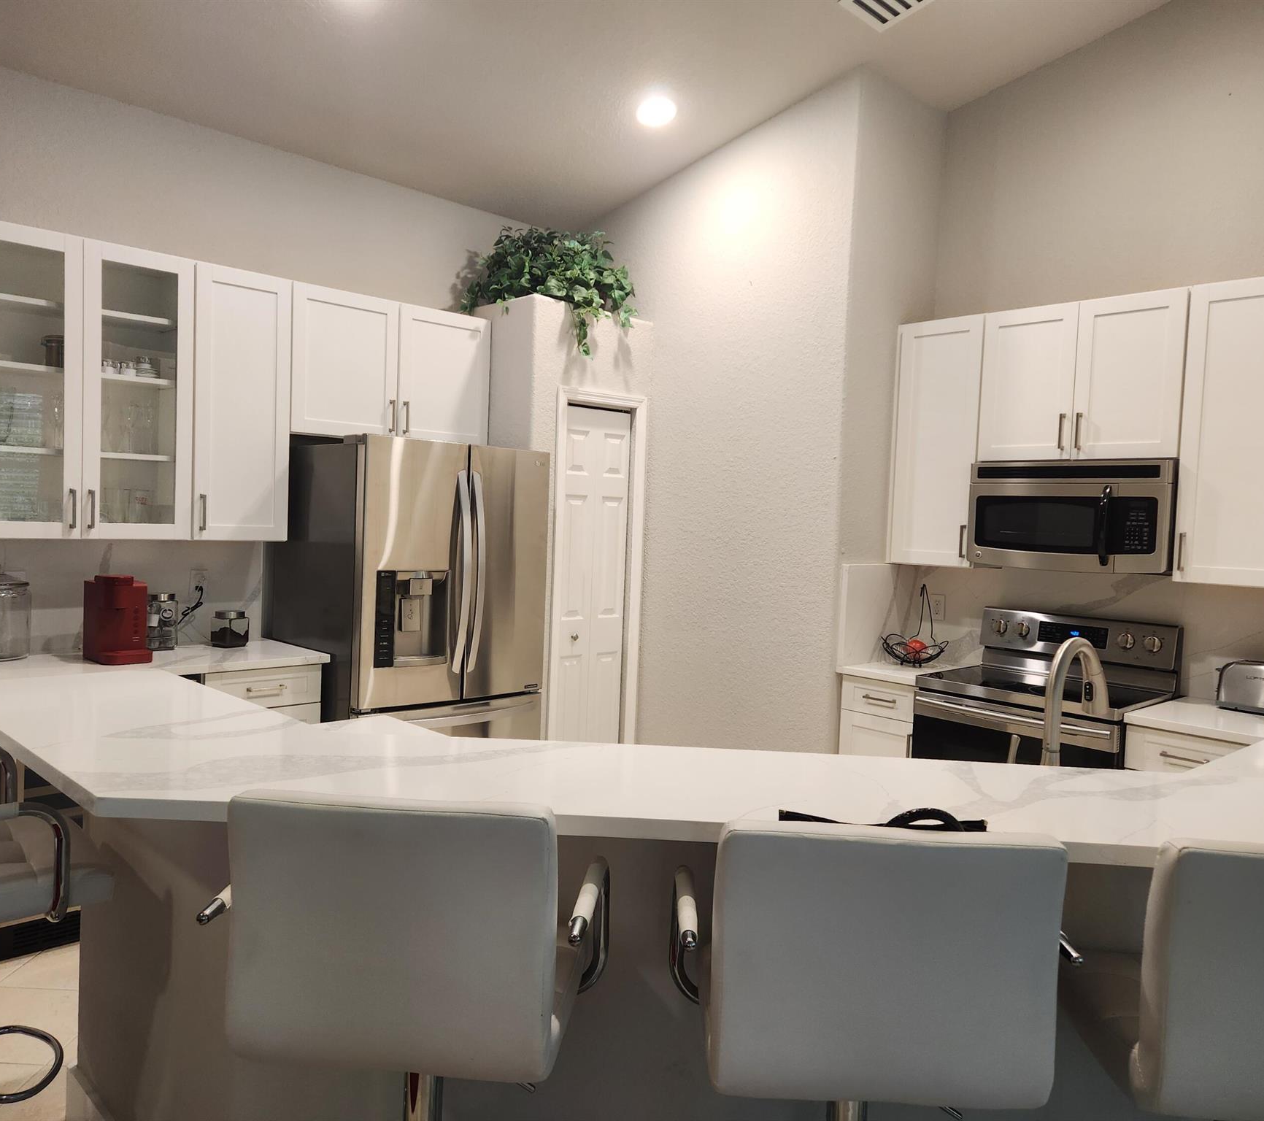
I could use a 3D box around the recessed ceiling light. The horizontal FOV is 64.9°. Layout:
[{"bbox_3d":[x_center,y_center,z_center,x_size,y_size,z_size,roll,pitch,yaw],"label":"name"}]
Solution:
[{"bbox_3d":[0.105,-1.931,4.263,0.175,0.030,0.175,-5,-5,0],"label":"recessed ceiling light"}]

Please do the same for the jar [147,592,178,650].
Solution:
[{"bbox_3d":[-1.866,0.244,3.933,0.103,0.212,0.103,2,2,0],"label":"jar"}]

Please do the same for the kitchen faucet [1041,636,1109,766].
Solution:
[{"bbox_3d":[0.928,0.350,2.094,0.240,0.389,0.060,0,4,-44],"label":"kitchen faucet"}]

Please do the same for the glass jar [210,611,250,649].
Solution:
[{"bbox_3d":[-1.655,0.282,4.092,0.108,0.139,0.108,3,3,23],"label":"glass jar"}]

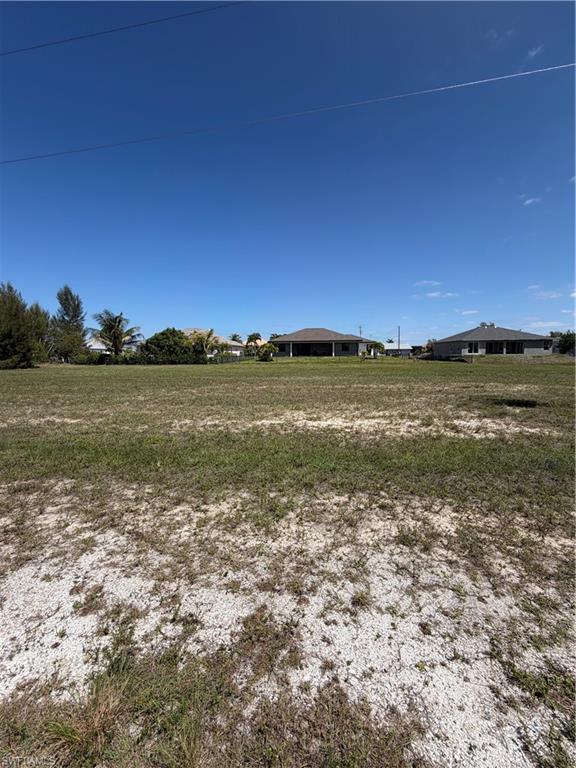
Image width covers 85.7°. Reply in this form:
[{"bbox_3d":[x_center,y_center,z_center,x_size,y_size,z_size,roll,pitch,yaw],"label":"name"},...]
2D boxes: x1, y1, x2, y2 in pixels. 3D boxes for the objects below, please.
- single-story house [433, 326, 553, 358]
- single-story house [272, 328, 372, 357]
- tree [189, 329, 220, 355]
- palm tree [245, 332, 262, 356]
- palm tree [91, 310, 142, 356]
[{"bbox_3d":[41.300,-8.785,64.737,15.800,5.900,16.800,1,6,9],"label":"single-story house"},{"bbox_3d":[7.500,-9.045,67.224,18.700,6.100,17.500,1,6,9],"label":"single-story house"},{"bbox_3d":[-13.600,-6.297,49.614,4.800,5.200,4.600,1,6,9],"label":"tree"},{"bbox_3d":[-7.900,-8.826,69.459,3.800,5.300,3.800,1,6,9],"label":"palm tree"},{"bbox_3d":[-26.600,-7.333,47.495,7.100,7.700,6.900,1,6,9],"label":"palm tree"}]

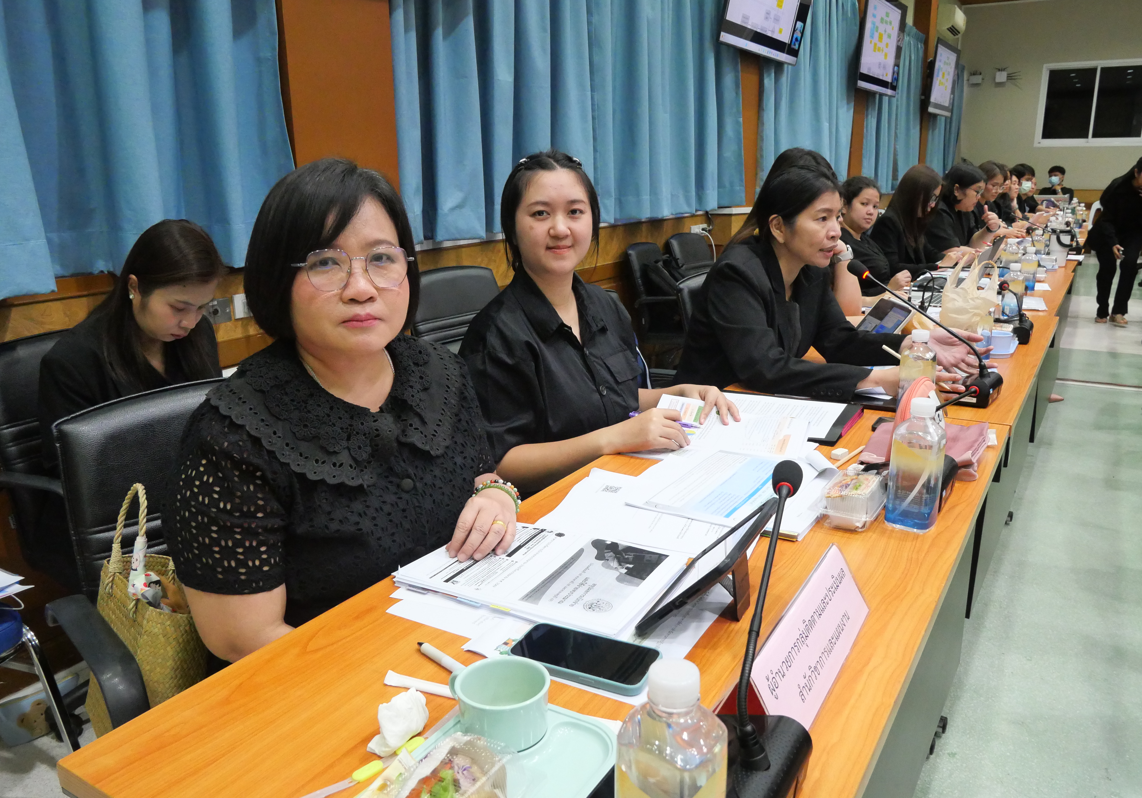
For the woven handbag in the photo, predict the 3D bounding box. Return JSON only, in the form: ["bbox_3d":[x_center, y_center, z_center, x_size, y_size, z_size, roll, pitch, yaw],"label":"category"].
[{"bbox_3d":[-0.575,0.295,1.080,0.140,0.390,0.250,-15,21,-40],"label":"woven handbag"}]

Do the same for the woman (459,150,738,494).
[{"bbox_3d":[0.075,0.193,1.521,0.530,1.300,0.650,-16,21,-42],"label":"woman"}]

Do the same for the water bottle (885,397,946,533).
[{"bbox_3d":[0.506,0.089,1.147,0.067,0.186,0.067,9,19,33],"label":"water bottle"}]

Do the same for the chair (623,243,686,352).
[{"bbox_3d":[0.579,-0.288,3.873,0.600,0.930,0.600,6,17,25],"label":"chair"}]

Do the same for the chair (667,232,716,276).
[{"bbox_3d":[0.895,-0.471,4.501,0.600,0.930,0.600,9,19,33],"label":"chair"}]

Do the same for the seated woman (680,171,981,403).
[{"bbox_3d":[0.571,0.065,2.015,0.800,1.260,0.520,9,19,33],"label":"seated woman"}]

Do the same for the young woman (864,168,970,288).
[{"bbox_3d":[1.649,-0.449,3.759,0.650,1.260,0.490,9,19,33],"label":"young woman"}]

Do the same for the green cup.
[{"bbox_3d":[-0.068,0.277,0.739,0.104,0.054,0.086,10,19,34],"label":"green cup"}]

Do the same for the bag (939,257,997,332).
[{"bbox_3d":[1.240,-0.331,2.486,0.190,0.240,0.150,9,19,33],"label":"bag"}]

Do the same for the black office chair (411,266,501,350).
[{"bbox_3d":[-0.186,-0.011,2.945,0.600,0.930,0.600,10,19,35],"label":"black office chair"}]

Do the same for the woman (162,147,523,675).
[{"bbox_3d":[-0.237,0.355,1.006,0.510,1.280,0.640,-12,19,-33],"label":"woman"}]

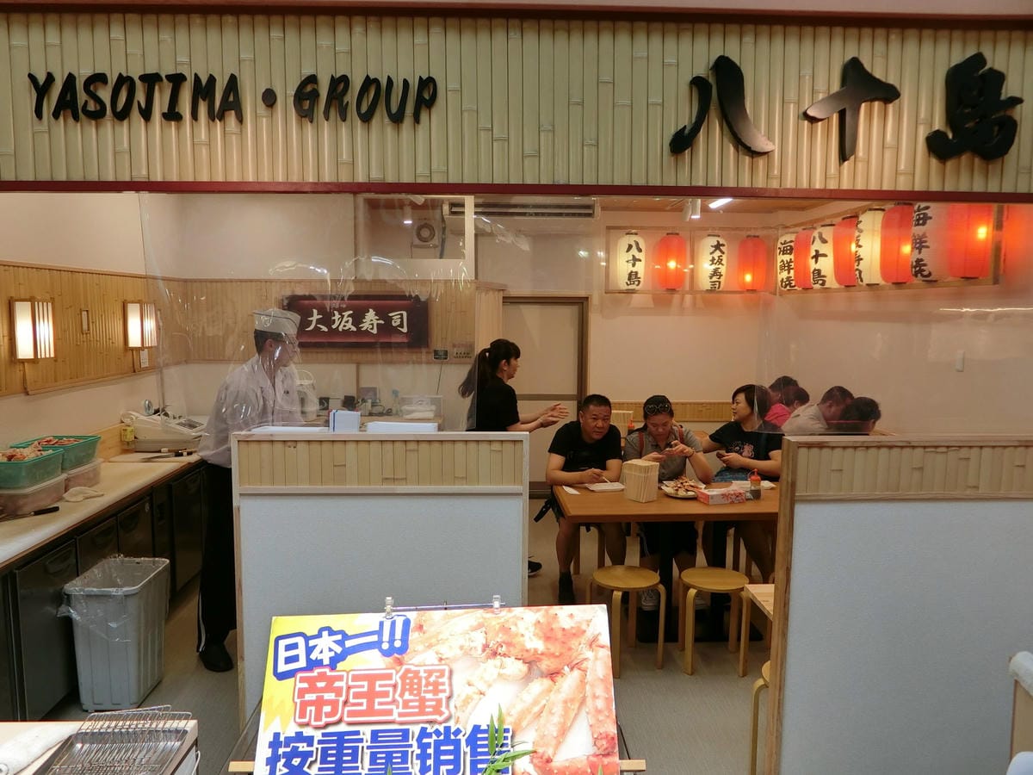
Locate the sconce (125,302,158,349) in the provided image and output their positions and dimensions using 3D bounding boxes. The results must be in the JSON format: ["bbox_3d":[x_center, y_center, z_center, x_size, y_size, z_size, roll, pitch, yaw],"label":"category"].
[{"bbox_3d":[-2.509,-0.416,4.984,0.120,0.315,0.190,0,6,-3],"label":"sconce"}]

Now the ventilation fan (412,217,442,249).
[{"bbox_3d":[-0.803,-1.373,6.631,0.260,0.270,0.140,0,6,-3],"label":"ventilation fan"}]

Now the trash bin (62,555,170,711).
[{"bbox_3d":[-1.787,1.111,3.392,0.330,0.570,0.360,0,6,-3],"label":"trash bin"}]

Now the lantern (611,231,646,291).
[{"bbox_3d":[1.010,-1.109,6.559,0.247,0.525,0.247,0,6,-3],"label":"lantern"}]

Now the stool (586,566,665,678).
[{"bbox_3d":[0.549,1.159,3.749,0.370,0.440,0.370,0,6,-3],"label":"stool"}]

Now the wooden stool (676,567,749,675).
[{"bbox_3d":[0.981,1.174,3.741,0.355,0.440,0.355,1,6,3],"label":"wooden stool"}]

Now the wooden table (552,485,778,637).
[{"bbox_3d":[0.951,0.973,4.250,1.420,0.720,0.740,0,6,-3],"label":"wooden table"}]

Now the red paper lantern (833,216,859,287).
[{"bbox_3d":[2.394,-0.971,5.341,0.245,0.510,0.245,0,6,-3],"label":"red paper lantern"}]

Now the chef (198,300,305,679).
[{"bbox_3d":[-1.320,0.495,3.710,0.480,1.770,0.520,3,7,25],"label":"chef"}]

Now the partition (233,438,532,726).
[{"bbox_3d":[-0.503,0.835,2.889,1.092,1.341,0.130,0,6,-3],"label":"partition"}]

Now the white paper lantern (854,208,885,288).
[{"bbox_3d":[2.407,-0.935,4.999,0.270,0.490,0.270,0,6,-3],"label":"white paper lantern"}]

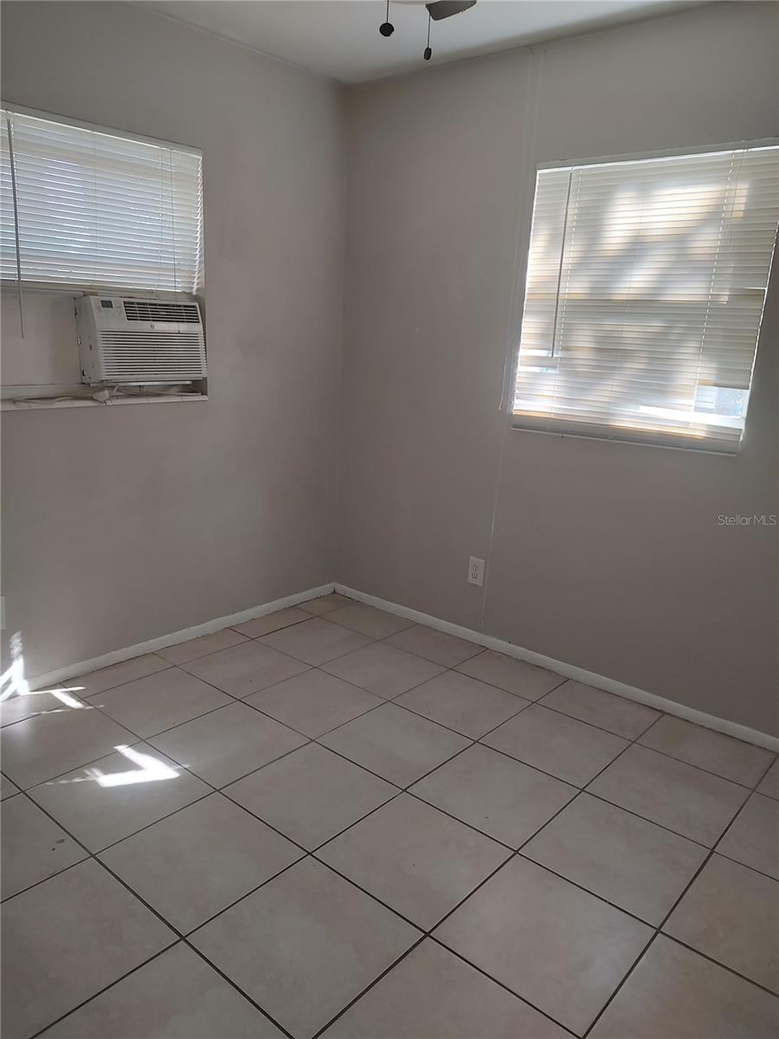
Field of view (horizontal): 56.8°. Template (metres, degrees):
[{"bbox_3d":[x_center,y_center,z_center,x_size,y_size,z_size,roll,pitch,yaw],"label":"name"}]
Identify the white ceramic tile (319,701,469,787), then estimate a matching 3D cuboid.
[{"bbox_3d":[0.021,0.774,2.507,0.396,0.010,0.396,14,17,38],"label":"white ceramic tile"}]

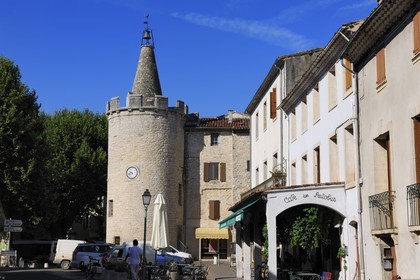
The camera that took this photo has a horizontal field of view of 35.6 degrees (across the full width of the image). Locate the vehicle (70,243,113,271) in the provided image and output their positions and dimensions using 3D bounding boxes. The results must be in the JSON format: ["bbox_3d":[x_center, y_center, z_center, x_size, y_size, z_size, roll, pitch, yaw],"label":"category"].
[{"bbox_3d":[-6.000,6.700,38.024,4.300,1.620,1.800,5,-10,-28],"label":"vehicle"}]

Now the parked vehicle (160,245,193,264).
[{"bbox_3d":[-3.600,8.409,48.789,4.100,1.500,1.760,-5,-10,30],"label":"parked vehicle"}]

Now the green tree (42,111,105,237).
[{"bbox_3d":[-11.843,3.883,56.564,7.000,12.800,7.000,0,-9,0],"label":"green tree"}]

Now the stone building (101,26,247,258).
[{"bbox_3d":[-2.758,-0.233,60.735,12.800,22.200,9.000,-1,-9,7],"label":"stone building"}]

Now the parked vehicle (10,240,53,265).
[{"bbox_3d":[-11.585,7.438,43.374,4.300,1.780,1.800,3,-9,-17],"label":"parked vehicle"}]

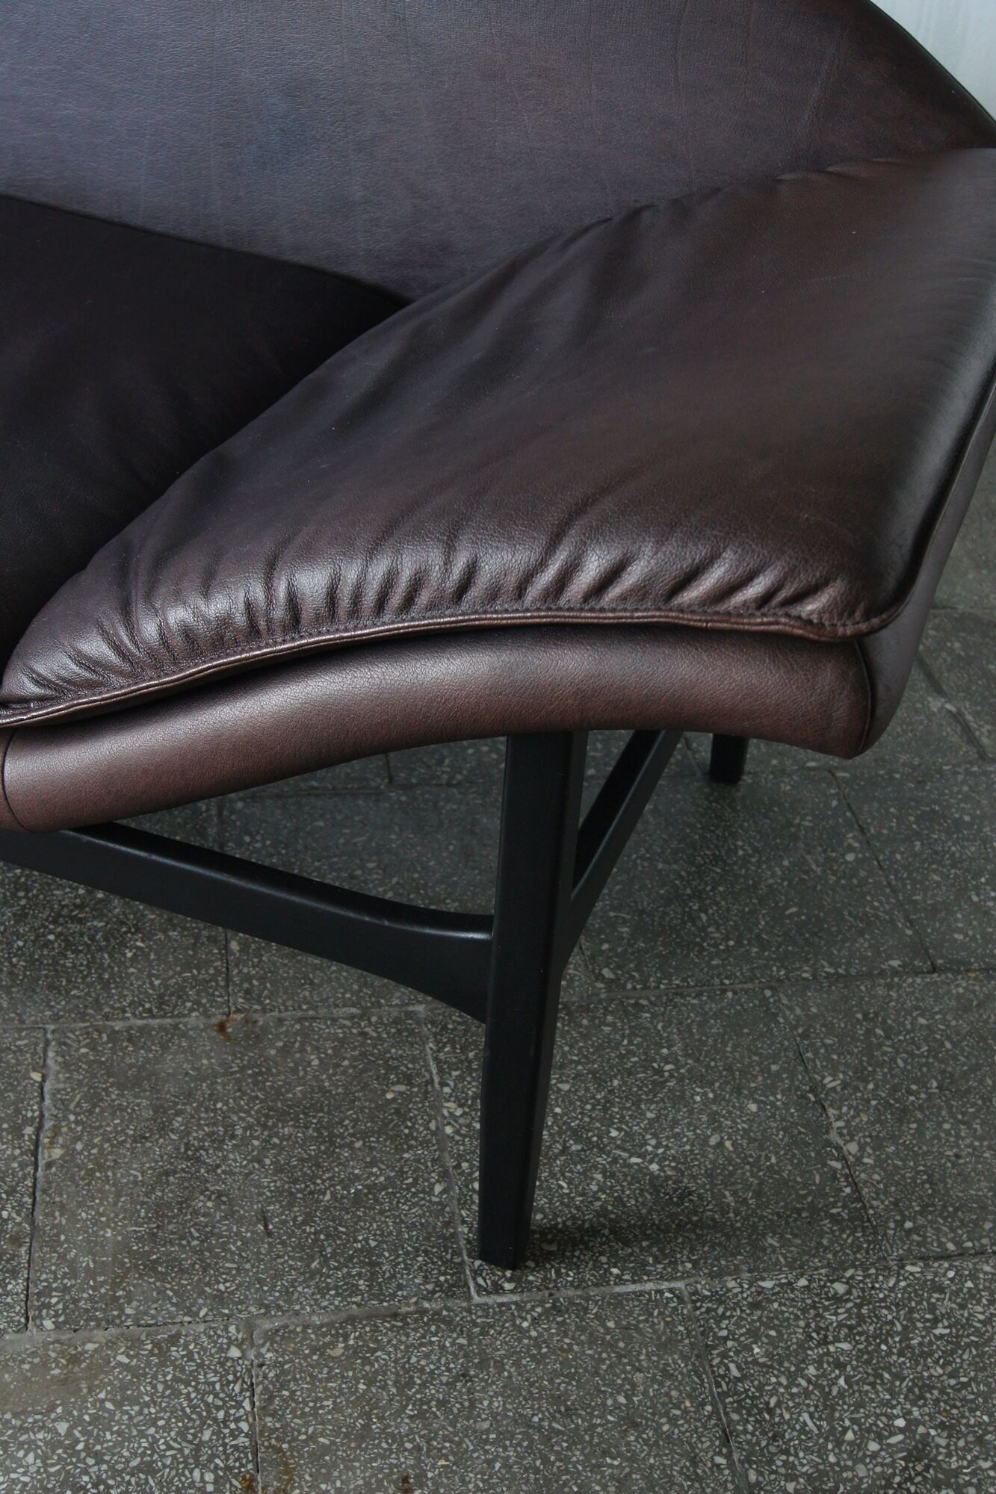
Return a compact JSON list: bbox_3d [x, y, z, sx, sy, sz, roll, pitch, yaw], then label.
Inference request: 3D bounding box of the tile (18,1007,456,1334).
[{"bbox_3d":[-0.157,0.261,1.083,0.248,0.020,0.248,-2,35,-9],"label":"tile"}]

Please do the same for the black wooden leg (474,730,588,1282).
[{"bbox_3d":[0.011,0.144,0.919,0.031,0.376,0.034,13,36,13],"label":"black wooden leg"}]

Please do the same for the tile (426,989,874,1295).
[{"bbox_3d":[0.090,0.250,1.122,0.248,0.020,0.248,-2,35,-9],"label":"tile"}]

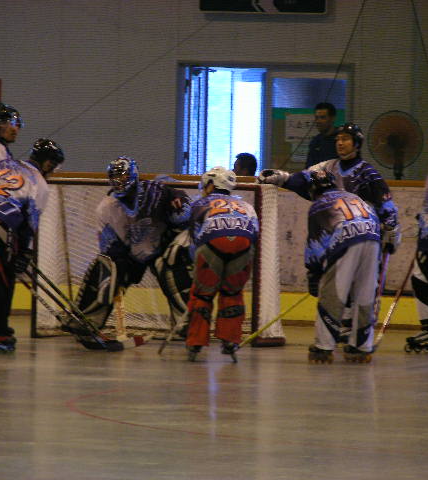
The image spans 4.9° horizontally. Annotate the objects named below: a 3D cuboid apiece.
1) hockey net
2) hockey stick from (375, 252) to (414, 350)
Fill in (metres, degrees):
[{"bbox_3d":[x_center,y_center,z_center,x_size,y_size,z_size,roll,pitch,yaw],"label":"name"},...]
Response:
[{"bbox_3d":[-0.395,0.167,39.436,1.910,1.270,0.800,2,1,19],"label":"hockey net"},{"bbox_3d":[1.358,0.368,38.749,0.260,1.235,0.070,23,37,3],"label":"hockey stick"}]

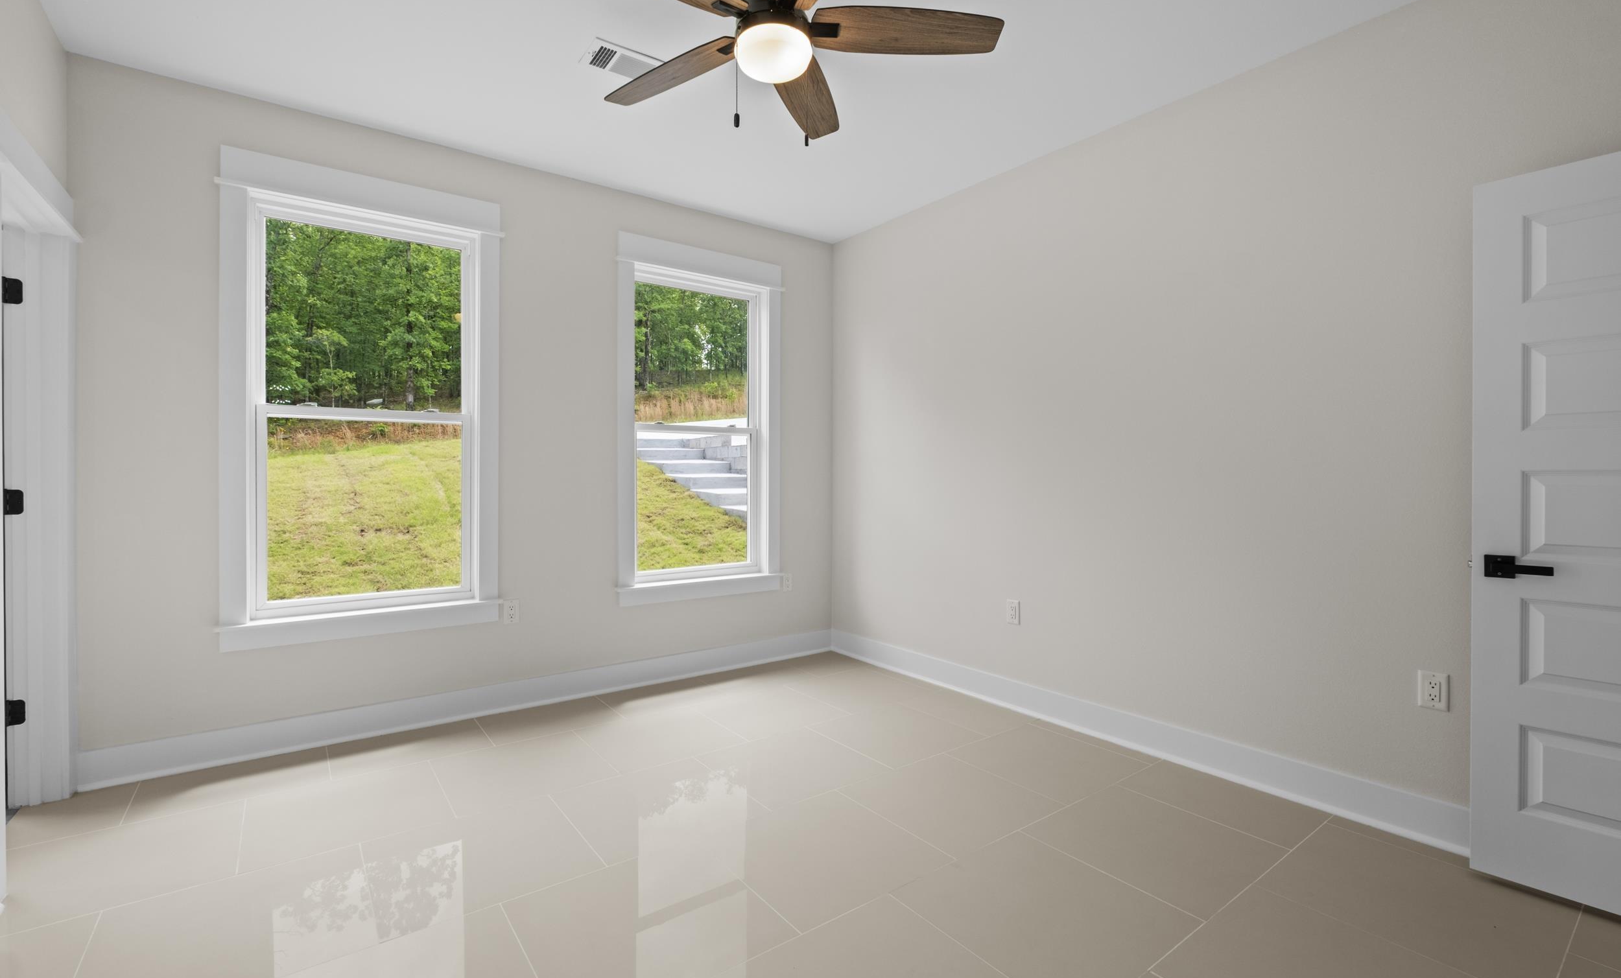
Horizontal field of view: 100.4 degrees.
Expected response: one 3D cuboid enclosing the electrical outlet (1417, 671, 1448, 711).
[{"bbox_3d":[2.009,0.649,2.173,0.010,0.117,0.075,0,0,-37],"label":"electrical outlet"}]

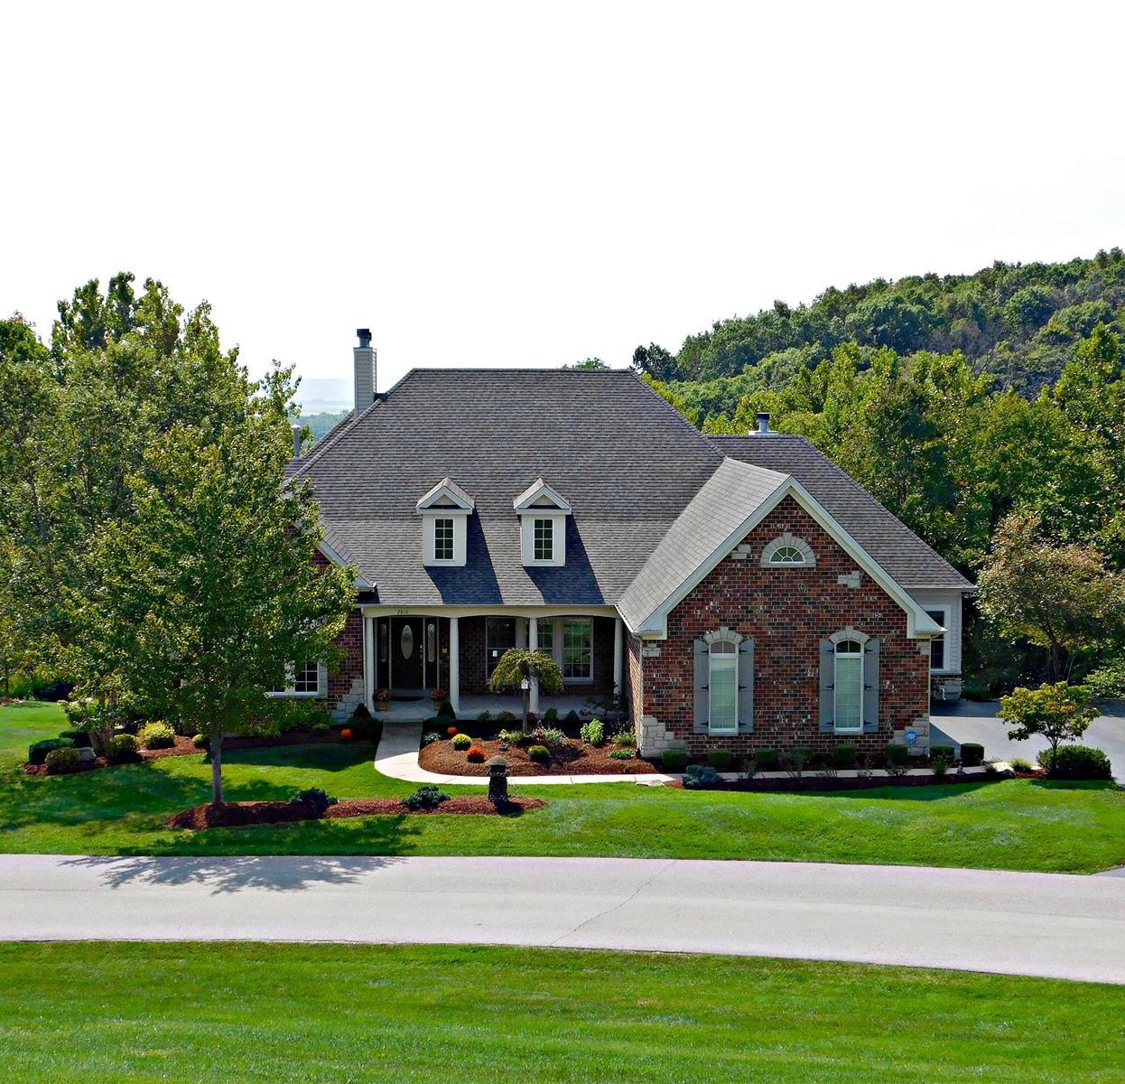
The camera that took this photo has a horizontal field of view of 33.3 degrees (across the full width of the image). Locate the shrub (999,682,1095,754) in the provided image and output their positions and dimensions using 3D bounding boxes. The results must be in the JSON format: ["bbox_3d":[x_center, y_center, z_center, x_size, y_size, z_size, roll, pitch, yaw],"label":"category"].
[{"bbox_3d":[10.892,4.159,42.200,2.181,1.960,2.072,0,5,-2],"label":"shrub"}]

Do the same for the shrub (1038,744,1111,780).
[{"bbox_3d":[11.514,4.945,42.200,1.648,0.728,1.484,0,5,-2],"label":"shrub"}]

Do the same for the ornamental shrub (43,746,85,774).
[{"bbox_3d":[-11.303,4.941,42.600,0.922,0.562,0.876,0,5,-2],"label":"ornamental shrub"}]

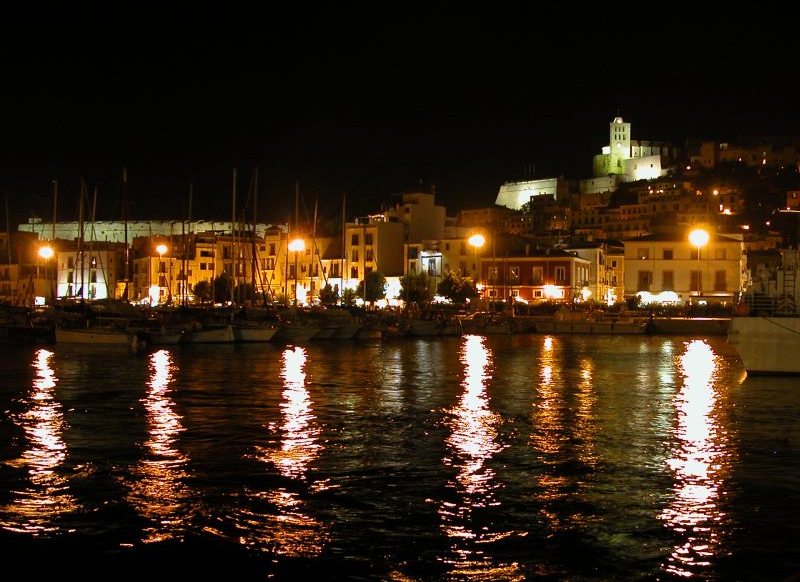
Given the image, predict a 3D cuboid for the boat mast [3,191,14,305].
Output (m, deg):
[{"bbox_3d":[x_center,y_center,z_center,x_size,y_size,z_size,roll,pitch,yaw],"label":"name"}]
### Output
[{"bbox_3d":[-43.200,-3.990,87.000,0.280,14.080,0.280,-3,0,0],"label":"boat mast"}]

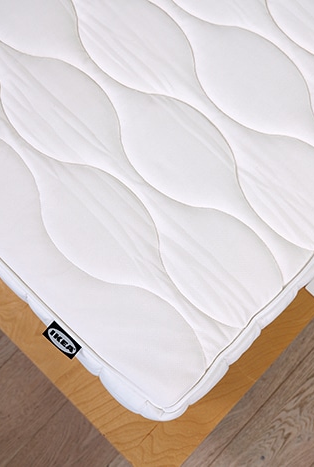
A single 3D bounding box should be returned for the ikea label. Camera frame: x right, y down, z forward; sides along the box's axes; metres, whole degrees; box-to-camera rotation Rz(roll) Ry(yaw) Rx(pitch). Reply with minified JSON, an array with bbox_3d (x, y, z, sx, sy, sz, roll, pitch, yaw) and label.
[{"bbox_3d":[-0.155,0.177,0.833,0.064,0.002,0.028,43,95,7],"label":"ikea label"}]

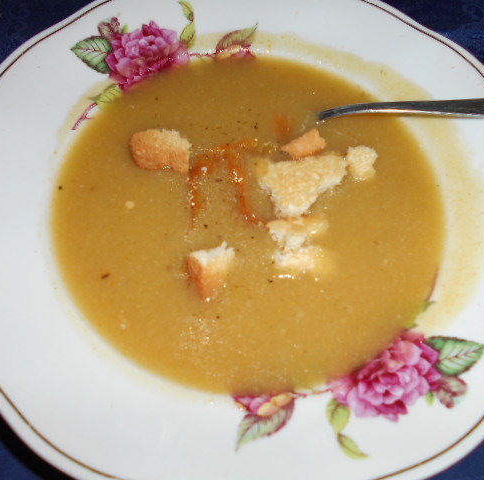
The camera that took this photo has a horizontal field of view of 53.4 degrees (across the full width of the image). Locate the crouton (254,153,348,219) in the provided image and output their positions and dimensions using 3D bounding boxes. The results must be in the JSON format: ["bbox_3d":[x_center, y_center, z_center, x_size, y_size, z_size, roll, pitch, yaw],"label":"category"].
[{"bbox_3d":[0.025,-0.022,0.207,0.035,0.013,0.025,-4,63,-5],"label":"crouton"}]

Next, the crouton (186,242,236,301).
[{"bbox_3d":[-0.012,0.013,0.185,0.016,0.016,0.017,-8,63,-6],"label":"crouton"}]

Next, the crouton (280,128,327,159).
[{"bbox_3d":[0.027,-0.042,0.218,0.019,0.012,0.011,-19,65,-12],"label":"crouton"}]

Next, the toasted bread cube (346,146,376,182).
[{"bbox_3d":[0.052,-0.033,0.214,0.010,0.013,0.015,1,63,-2],"label":"toasted bread cube"}]

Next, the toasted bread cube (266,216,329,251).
[{"bbox_3d":[0.022,-0.001,0.196,0.022,0.013,0.012,-3,63,-4],"label":"toasted bread cube"}]

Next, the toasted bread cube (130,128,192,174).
[{"bbox_3d":[-0.034,-0.037,0.210,0.023,0.016,0.014,6,63,1],"label":"toasted bread cube"}]

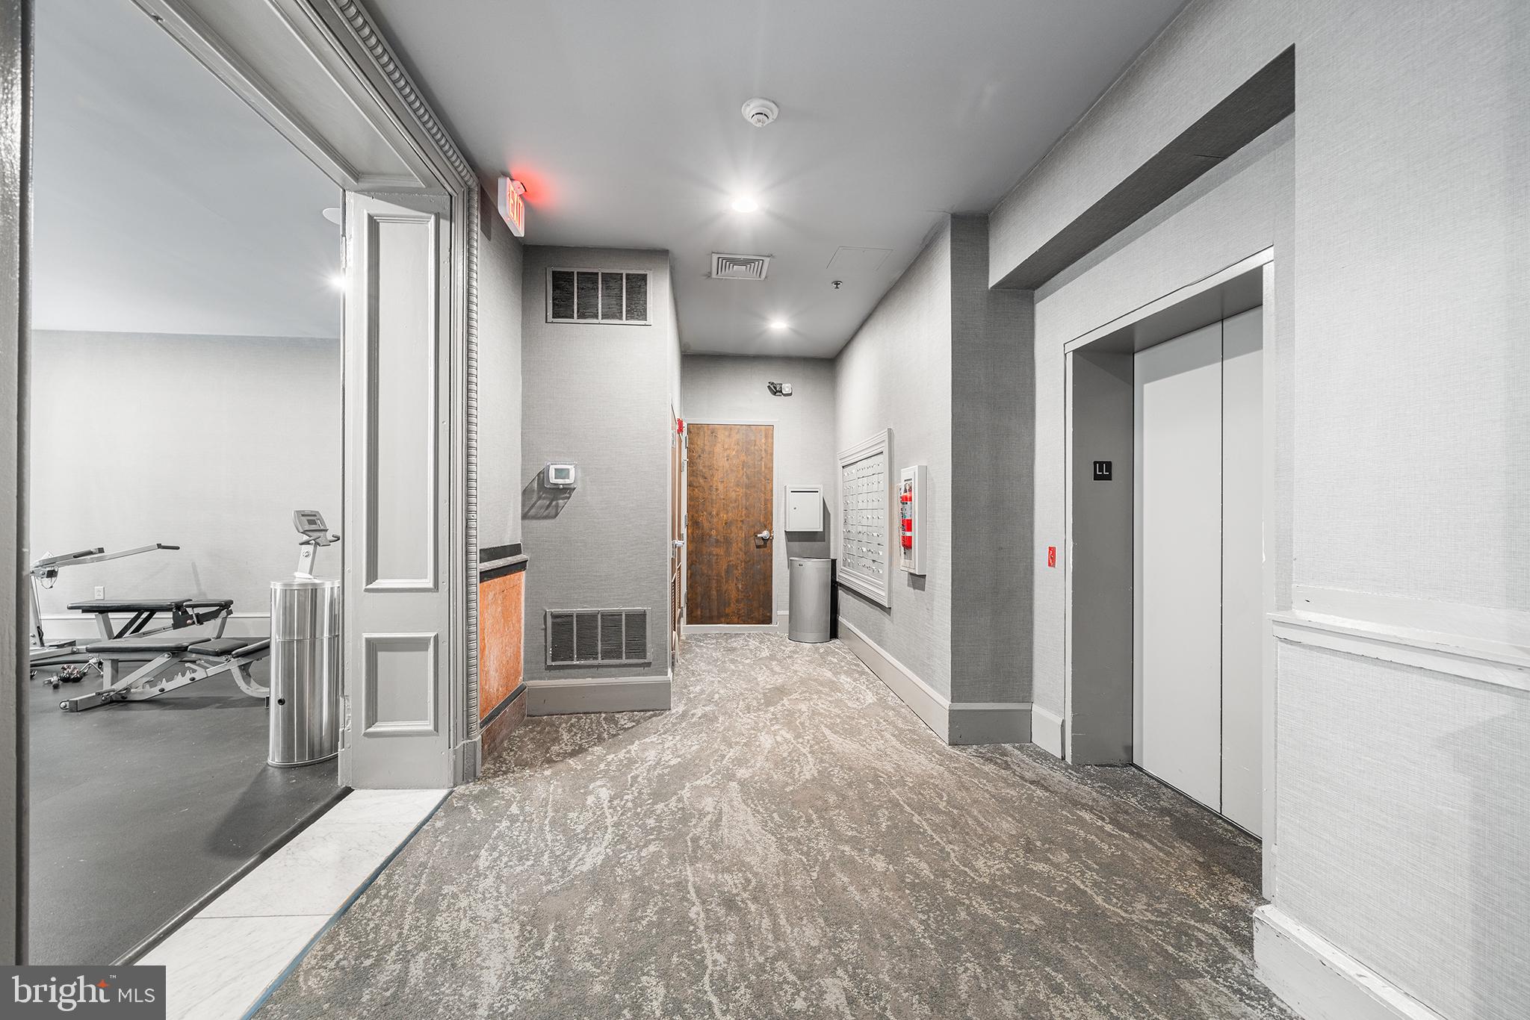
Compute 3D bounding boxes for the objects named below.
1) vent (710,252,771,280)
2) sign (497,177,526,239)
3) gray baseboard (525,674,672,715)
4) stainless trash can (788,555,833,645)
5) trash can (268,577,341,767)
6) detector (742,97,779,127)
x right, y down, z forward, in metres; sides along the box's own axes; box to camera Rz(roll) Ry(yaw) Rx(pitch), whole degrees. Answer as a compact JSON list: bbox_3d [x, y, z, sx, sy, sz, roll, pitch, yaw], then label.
[{"bbox_3d":[-0.173,-1.661,4.123,0.390,0.030,0.400,0,0,-6],"label":"vent"},{"bbox_3d":[-1.302,-1.561,3.074,0.050,0.188,0.280,0,0,-6],"label":"sign"},{"bbox_3d":[-1.066,1.200,3.849,0.905,0.220,0.022,0,0,-6],"label":"gray baseboard"},{"bbox_3d":[0.464,0.900,5.999,0.420,0.810,0.390,0,0,0],"label":"stainless trash can"},{"bbox_3d":[-2.432,0.852,3.185,0.350,0.915,0.350,0,0,-6],"label":"trash can"},{"bbox_3d":[-0.019,-1.645,2.497,0.155,0.055,0.155,0,0,-6],"label":"detector"}]

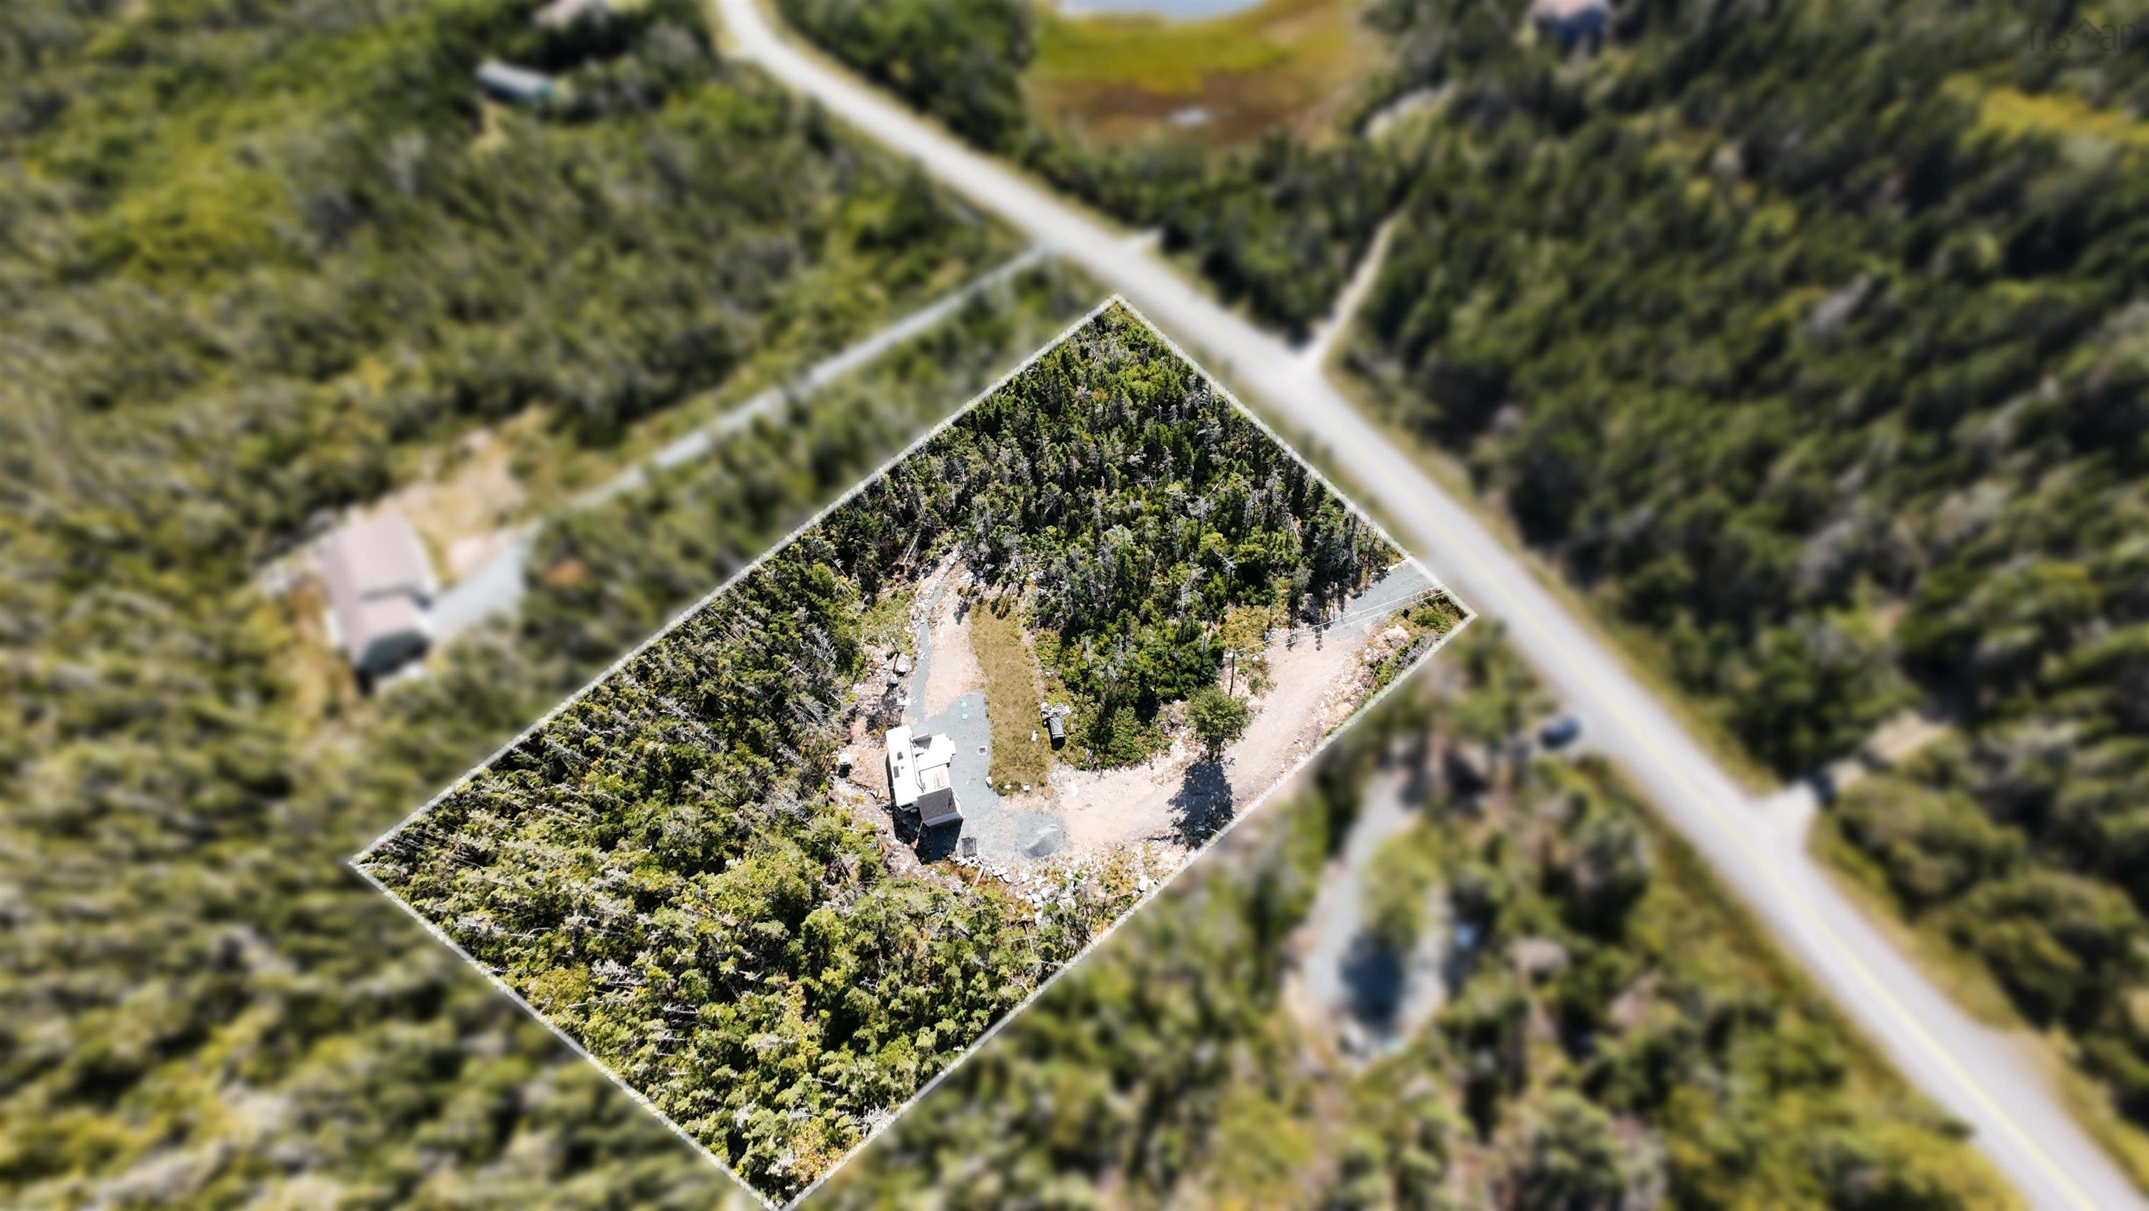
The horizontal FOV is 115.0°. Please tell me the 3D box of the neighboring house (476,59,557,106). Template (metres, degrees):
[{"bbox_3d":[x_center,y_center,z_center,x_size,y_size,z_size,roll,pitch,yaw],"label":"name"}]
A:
[{"bbox_3d":[-126.500,-118.810,154.530,17.500,4.300,5.800,20,62,11],"label":"neighboring house"}]

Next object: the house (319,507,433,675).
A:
[{"bbox_3d":[-87.200,-2.130,85.050,9.200,5.600,19.500,-33,65,-18],"label":"house"}]

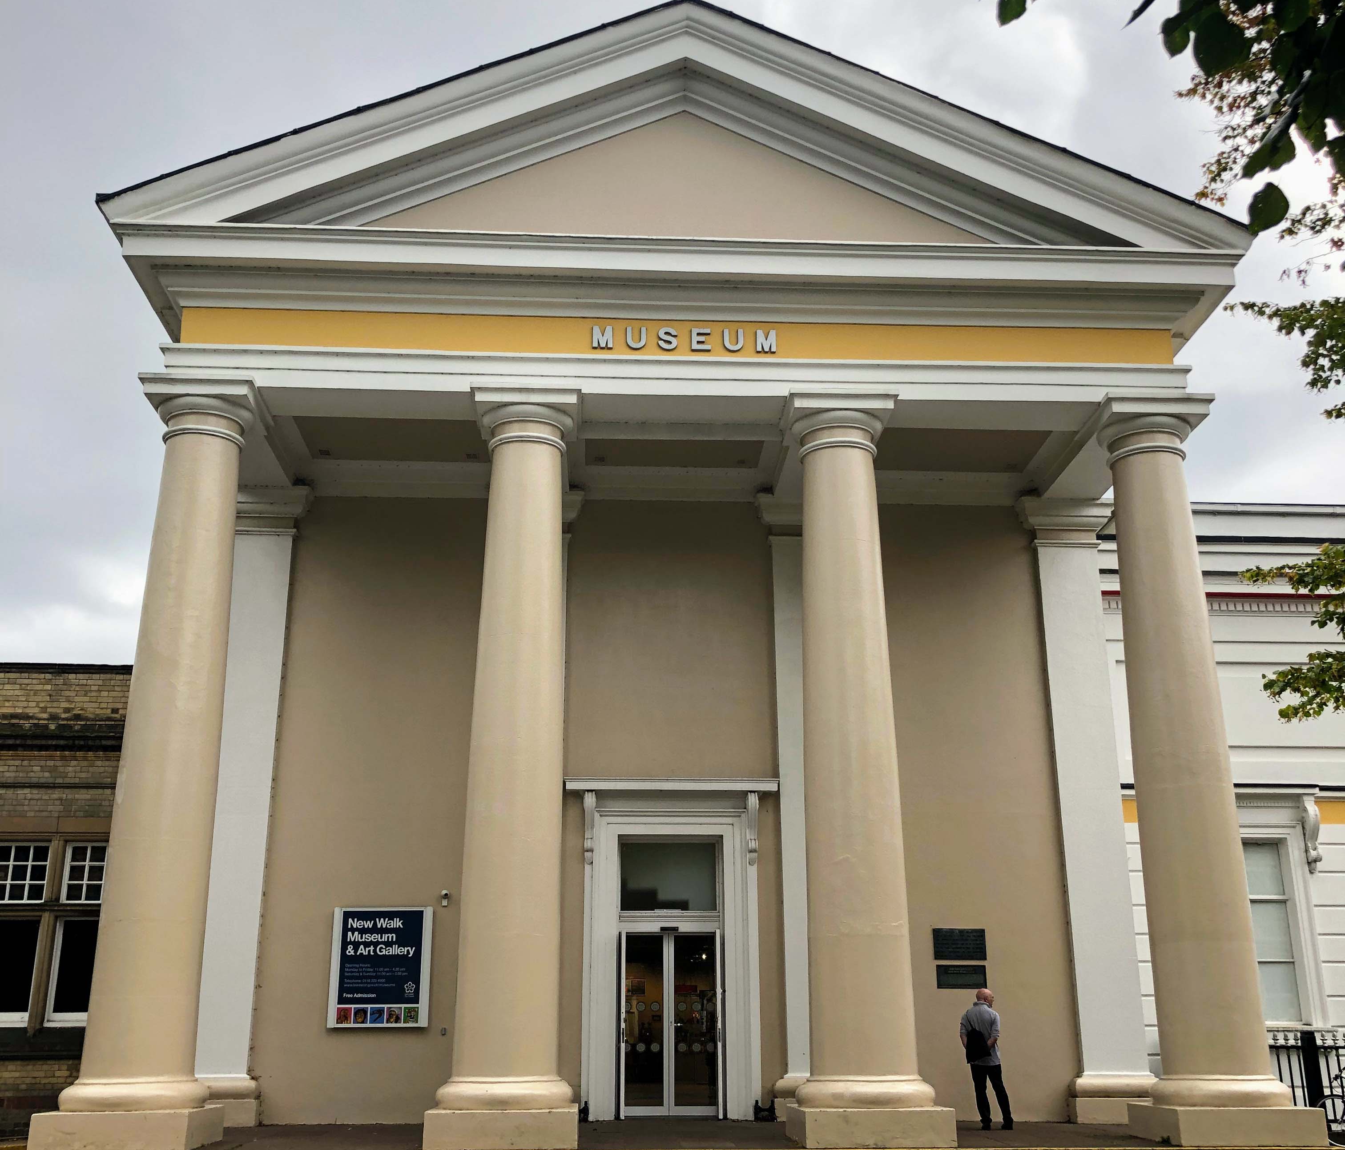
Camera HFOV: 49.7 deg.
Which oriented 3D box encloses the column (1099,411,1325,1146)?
[{"bbox_3d":[6.438,2.237,18.400,1.668,9.236,1.668,1,-18,-3],"label":"column"}]

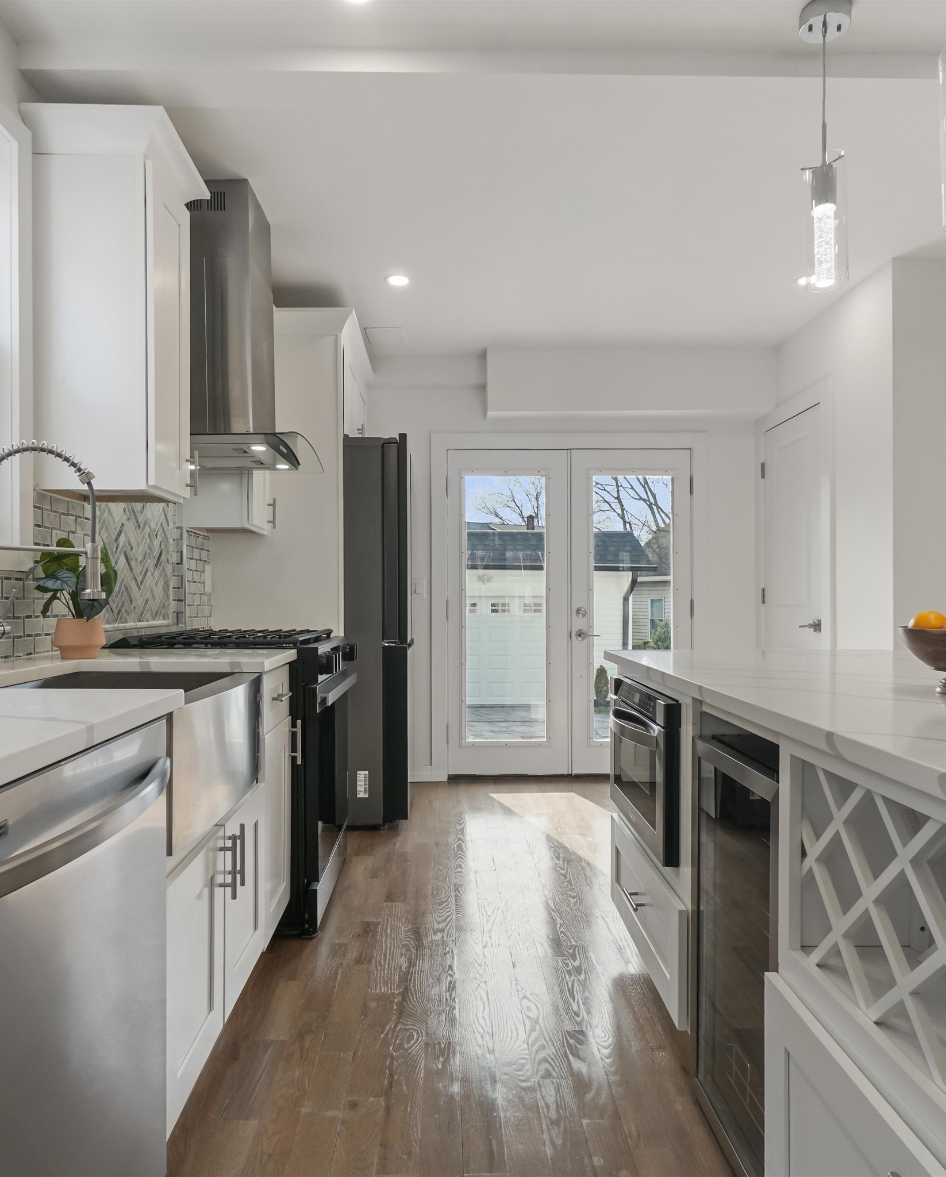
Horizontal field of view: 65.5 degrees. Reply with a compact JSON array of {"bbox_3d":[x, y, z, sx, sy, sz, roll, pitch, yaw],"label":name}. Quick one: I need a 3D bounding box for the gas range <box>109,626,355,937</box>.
[{"bbox_3d":[-0.846,0.656,2.755,0.720,0.960,0.750,0,0,-2],"label":"gas range"}]

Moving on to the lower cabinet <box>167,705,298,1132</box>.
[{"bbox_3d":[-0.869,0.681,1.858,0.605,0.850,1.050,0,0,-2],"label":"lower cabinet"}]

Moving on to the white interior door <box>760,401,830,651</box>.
[{"bbox_3d":[1.731,0.109,3.970,0.040,2.030,0.680,0,0,-2],"label":"white interior door"}]

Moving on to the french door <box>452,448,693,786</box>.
[{"bbox_3d":[0.595,0.133,4.428,1.475,1.963,0.055,0,0,-2],"label":"french door"}]

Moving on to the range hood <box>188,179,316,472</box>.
[{"bbox_3d":[-0.912,-0.961,2.753,0.580,0.935,0.740,0,0,-2],"label":"range hood"}]

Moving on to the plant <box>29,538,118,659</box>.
[{"bbox_3d":[-1.144,0.024,2.117,0.250,0.352,0.240,0,0,-2],"label":"plant"}]

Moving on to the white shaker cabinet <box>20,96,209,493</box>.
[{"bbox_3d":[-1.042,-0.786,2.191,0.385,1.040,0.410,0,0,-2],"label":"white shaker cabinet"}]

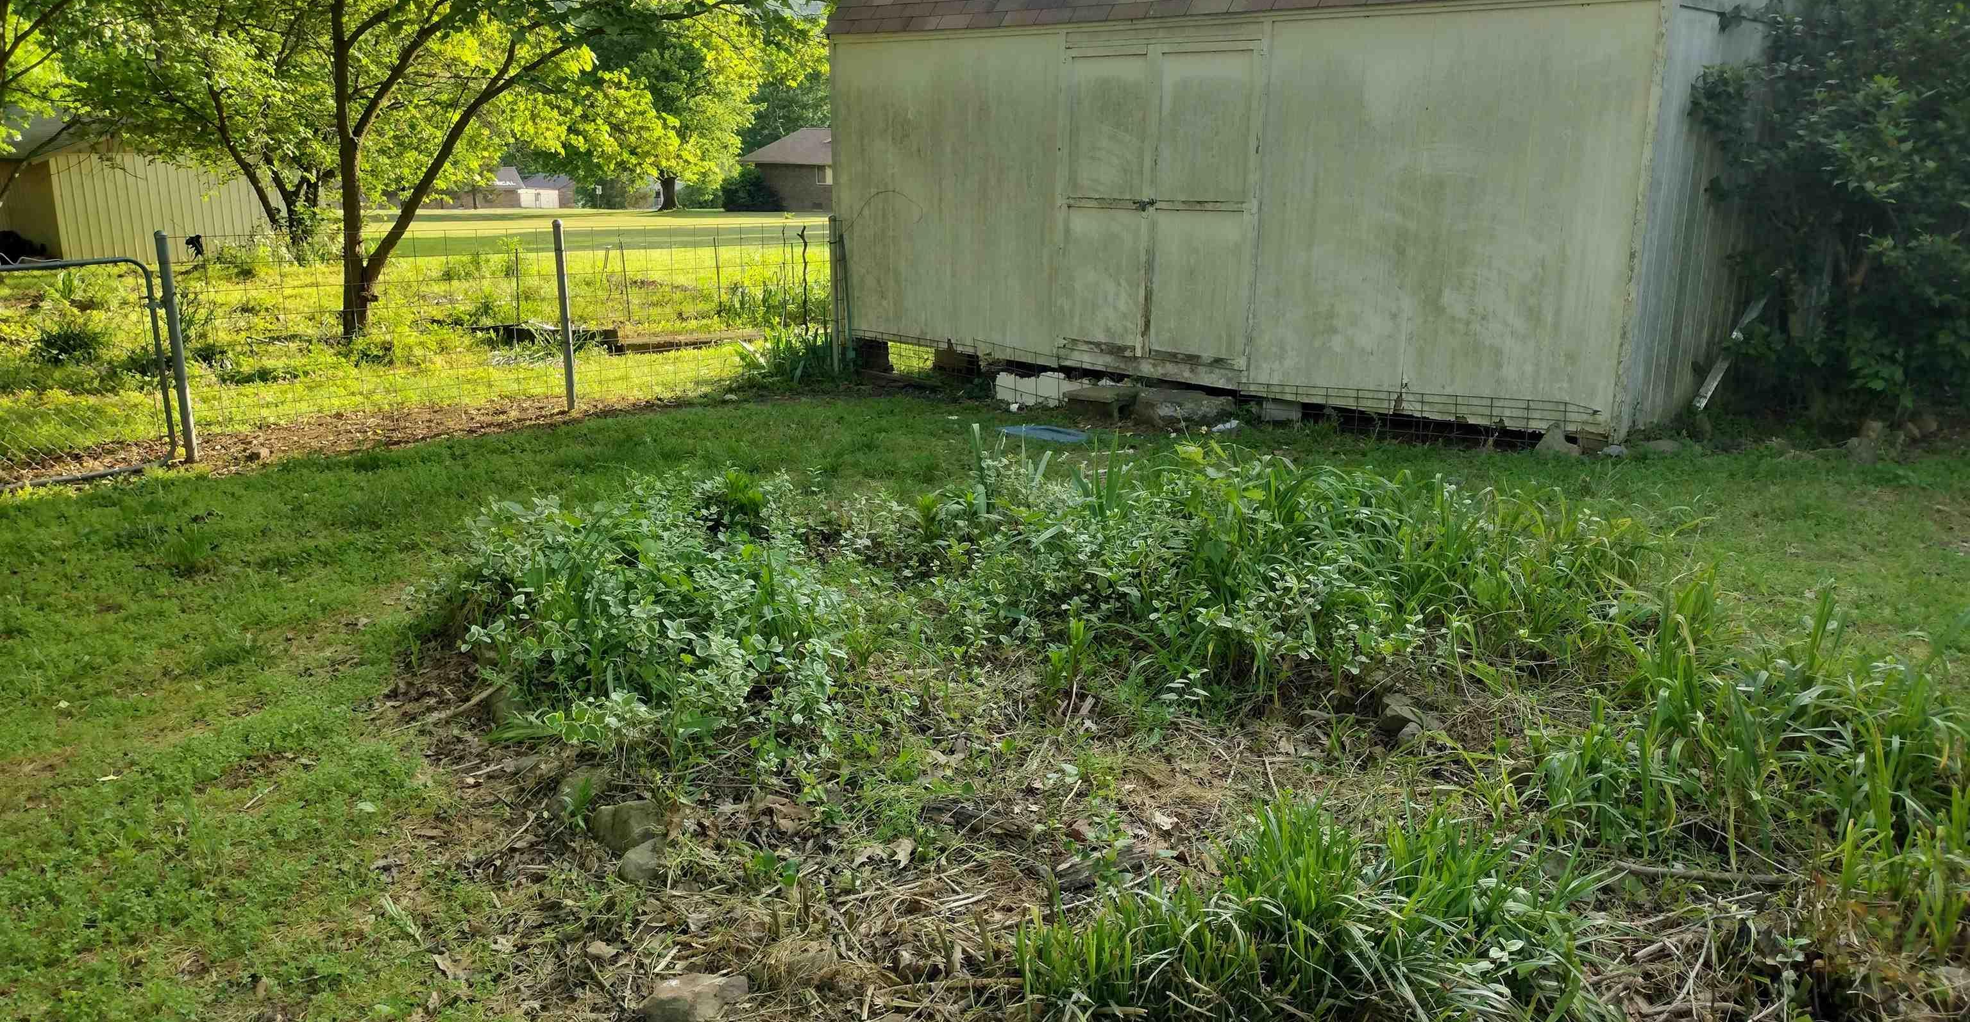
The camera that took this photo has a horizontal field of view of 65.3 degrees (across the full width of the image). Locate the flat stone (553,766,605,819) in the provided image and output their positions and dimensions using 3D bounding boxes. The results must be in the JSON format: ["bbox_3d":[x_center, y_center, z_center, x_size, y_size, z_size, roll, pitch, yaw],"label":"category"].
[{"bbox_3d":[-0.992,0.690,3.771,0.120,0.080,0.115,-3,14,-15],"label":"flat stone"}]

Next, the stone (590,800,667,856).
[{"bbox_3d":[-0.820,0.730,3.544,0.160,0.085,0.120,0,13,-4],"label":"stone"}]

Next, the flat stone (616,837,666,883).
[{"bbox_3d":[-0.760,0.771,3.394,0.105,0.065,0.085,-2,14,-13],"label":"flat stone"}]

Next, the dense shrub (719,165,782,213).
[{"bbox_3d":[-11.418,-15.738,75.000,3.000,2.350,2.700,-1,14,-8],"label":"dense shrub"}]

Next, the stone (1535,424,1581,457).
[{"bbox_3d":[2.979,-0.372,7.995,0.220,0.170,0.130,13,18,42],"label":"stone"}]

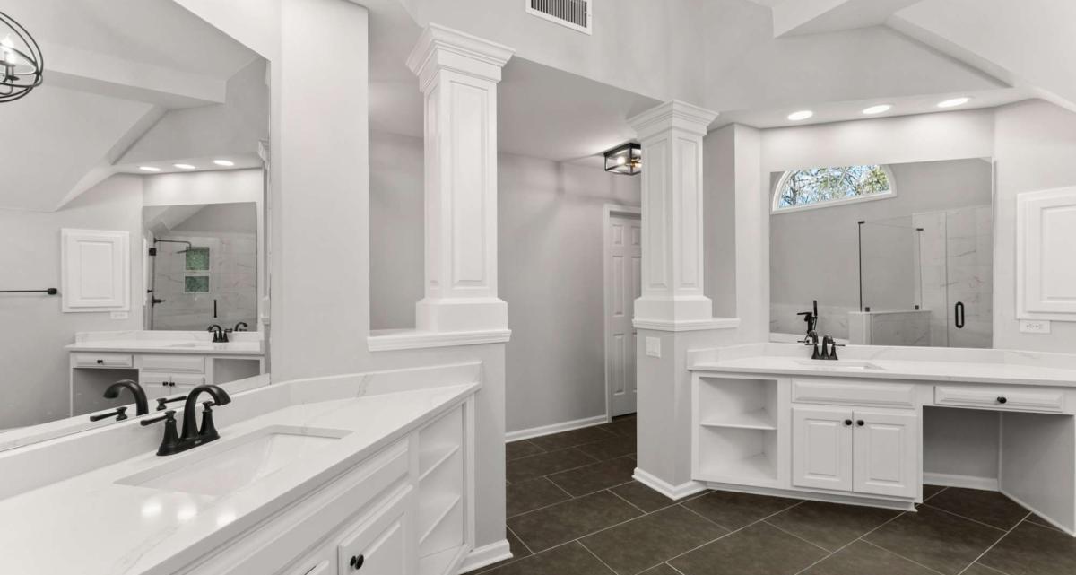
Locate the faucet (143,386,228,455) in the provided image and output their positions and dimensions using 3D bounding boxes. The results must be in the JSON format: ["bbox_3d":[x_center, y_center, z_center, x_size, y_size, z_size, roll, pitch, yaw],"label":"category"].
[{"bbox_3d":[-0.942,0.367,1.194,0.183,0.181,0.223,0,0,15],"label":"faucet"}]

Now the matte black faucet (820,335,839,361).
[{"bbox_3d":[1.993,0.419,2.828,0.122,0.171,0.162,0,0,15],"label":"matte black faucet"}]

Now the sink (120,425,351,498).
[{"bbox_3d":[-0.788,0.533,1.151,0.320,0.152,0.442,0,0,15],"label":"sink"}]

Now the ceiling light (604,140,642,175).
[{"bbox_3d":[0.805,-1.089,3.588,0.315,0.151,0.315,0,0,-30],"label":"ceiling light"}]

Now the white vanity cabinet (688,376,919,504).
[{"bbox_3d":[1.674,0.937,2.809,1.246,0.782,0.523,0,0,15],"label":"white vanity cabinet"}]

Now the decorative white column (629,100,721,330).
[{"bbox_3d":[0.933,-0.452,2.894,0.421,1.431,0.401,0,0,-30],"label":"decorative white column"}]

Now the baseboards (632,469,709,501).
[{"bbox_3d":[0.906,1.283,2.852,0.328,0.094,0.348,0,0,-30],"label":"baseboards"}]

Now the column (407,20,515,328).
[{"bbox_3d":[-0.391,-0.469,2.115,0.423,1.378,0.391,0,0,-30],"label":"column"}]

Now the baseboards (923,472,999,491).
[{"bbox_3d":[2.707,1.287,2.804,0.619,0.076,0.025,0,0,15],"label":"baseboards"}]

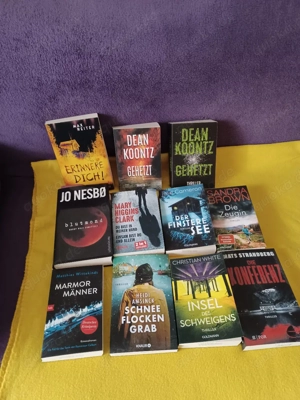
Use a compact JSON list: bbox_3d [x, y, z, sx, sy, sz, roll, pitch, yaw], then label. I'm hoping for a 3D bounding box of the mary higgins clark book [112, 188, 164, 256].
[{"bbox_3d":[-0.033,0.059,0.735,0.121,0.032,0.183,-5,52,-2],"label":"mary higgins clark book"}]

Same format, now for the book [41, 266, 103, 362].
[{"bbox_3d":[-0.157,0.232,0.617,0.115,0.021,0.185,-4,49,-4],"label":"book"}]

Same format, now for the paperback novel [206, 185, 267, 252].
[{"bbox_3d":[0.212,0.049,0.742,0.112,0.027,0.188,-4,53,2],"label":"paperback novel"}]

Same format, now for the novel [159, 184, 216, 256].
[{"bbox_3d":[0.093,0.049,0.743,0.118,0.028,0.185,-8,52,5],"label":"novel"}]

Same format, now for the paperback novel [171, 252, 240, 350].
[{"bbox_3d":[0.113,0.209,0.617,0.119,0.032,0.181,-9,48,7],"label":"paperback novel"}]

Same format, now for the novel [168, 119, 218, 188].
[{"bbox_3d":[0.113,-0.117,0.783,0.119,0.183,0.039,-4,22,-8],"label":"novel"}]

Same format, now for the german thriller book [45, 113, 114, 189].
[{"bbox_3d":[-0.174,-0.111,0.748,0.125,0.200,0.028,-10,34,-2],"label":"german thriller book"}]

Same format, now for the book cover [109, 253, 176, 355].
[{"bbox_3d":[-0.016,0.213,0.609,0.126,0.027,0.197,-2,52,-2],"label":"book cover"}]

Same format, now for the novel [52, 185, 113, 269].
[{"bbox_3d":[-0.166,0.060,0.729,0.133,0.033,0.213,-5,55,-5],"label":"novel"}]

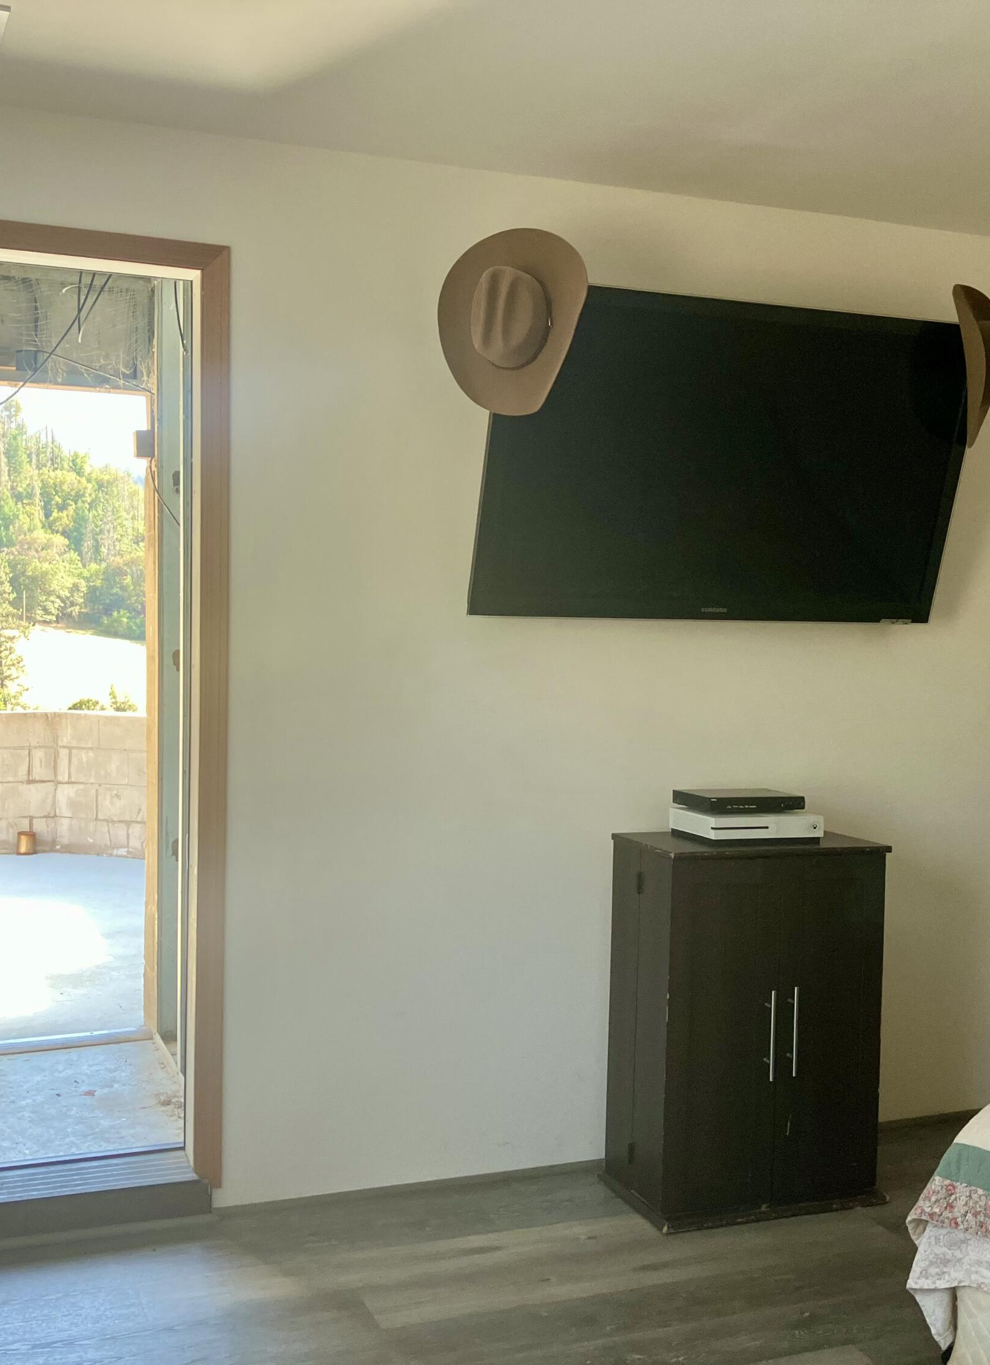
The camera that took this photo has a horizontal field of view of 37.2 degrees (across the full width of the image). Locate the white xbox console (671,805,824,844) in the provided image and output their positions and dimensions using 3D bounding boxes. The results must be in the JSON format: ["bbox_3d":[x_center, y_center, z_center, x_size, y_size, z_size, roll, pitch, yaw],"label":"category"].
[{"bbox_3d":[0.617,0.349,3.614,0.295,0.064,0.230,0,2,-20],"label":"white xbox console"}]

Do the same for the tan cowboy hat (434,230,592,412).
[{"bbox_3d":[0.044,-0.772,3.137,0.320,0.385,0.160,5,7,16],"label":"tan cowboy hat"}]

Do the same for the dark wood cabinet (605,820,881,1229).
[{"bbox_3d":[0.605,0.806,3.562,0.592,0.853,0.365,0,2,-19],"label":"dark wood cabinet"}]

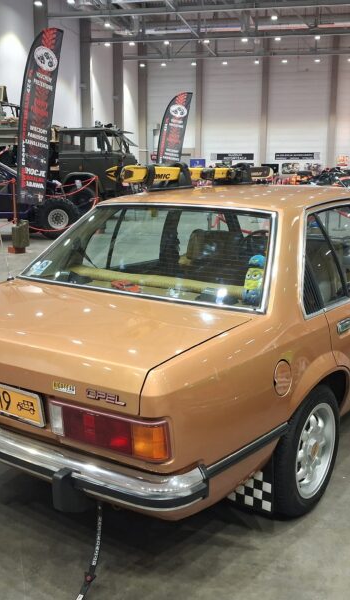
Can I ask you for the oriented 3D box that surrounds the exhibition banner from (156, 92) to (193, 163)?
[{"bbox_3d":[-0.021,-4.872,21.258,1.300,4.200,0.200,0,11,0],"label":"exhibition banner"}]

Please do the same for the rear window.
[{"bbox_3d":[-0.107,-0.242,2.874,1.370,0.080,0.540,9,54,35],"label":"rear window"}]

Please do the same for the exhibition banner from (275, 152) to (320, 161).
[{"bbox_3d":[10.549,-12.327,53.602,3.800,0.600,0.050,3,12,13],"label":"exhibition banner"}]

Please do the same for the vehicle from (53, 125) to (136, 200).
[{"bbox_3d":[-4.630,-4.225,20.925,6.400,2.850,2.450,2,12,9],"label":"vehicle"}]

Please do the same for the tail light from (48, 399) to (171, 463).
[{"bbox_3d":[-0.212,0.399,1.945,0.470,0.130,0.080,8,14,35],"label":"tail light"}]

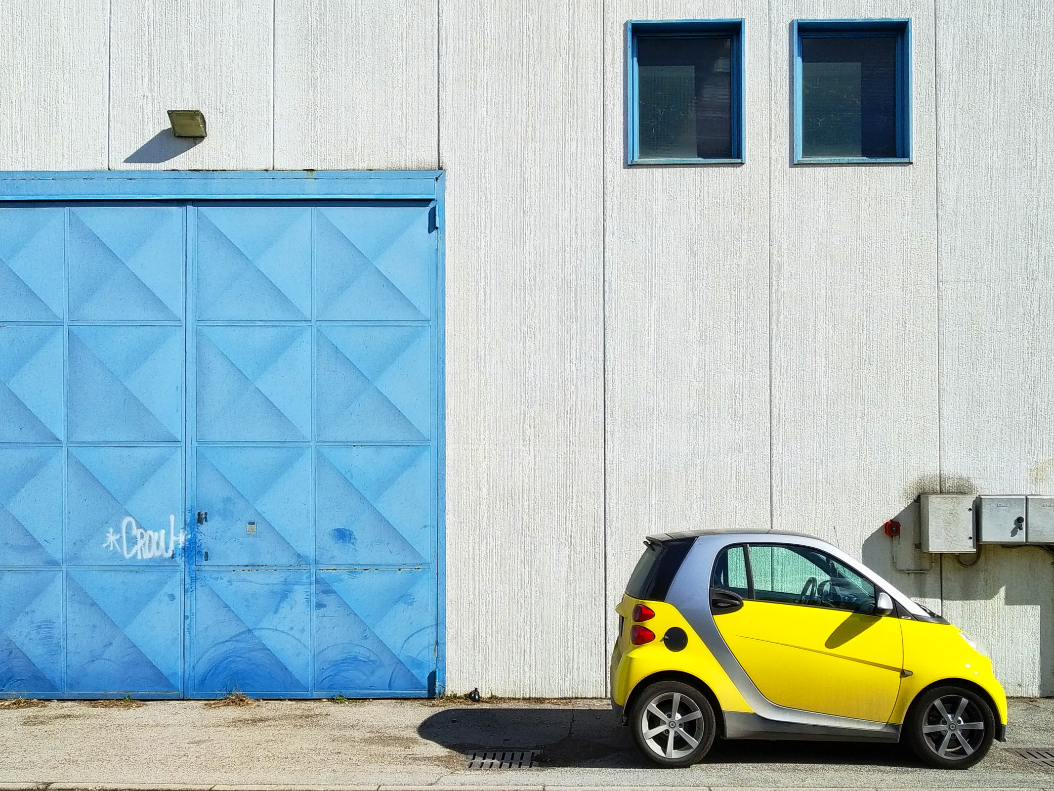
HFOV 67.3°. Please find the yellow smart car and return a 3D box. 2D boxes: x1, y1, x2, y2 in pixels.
[{"bbox_3d":[1.950,1.780,6.000,2.690,1.540,1.560,0,-1,0],"label":"yellow smart car"}]

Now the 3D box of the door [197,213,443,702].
[{"bbox_3d":[-1.990,0.505,7.420,2.330,4.630,0.100,0,-1,0],"label":"door"}]

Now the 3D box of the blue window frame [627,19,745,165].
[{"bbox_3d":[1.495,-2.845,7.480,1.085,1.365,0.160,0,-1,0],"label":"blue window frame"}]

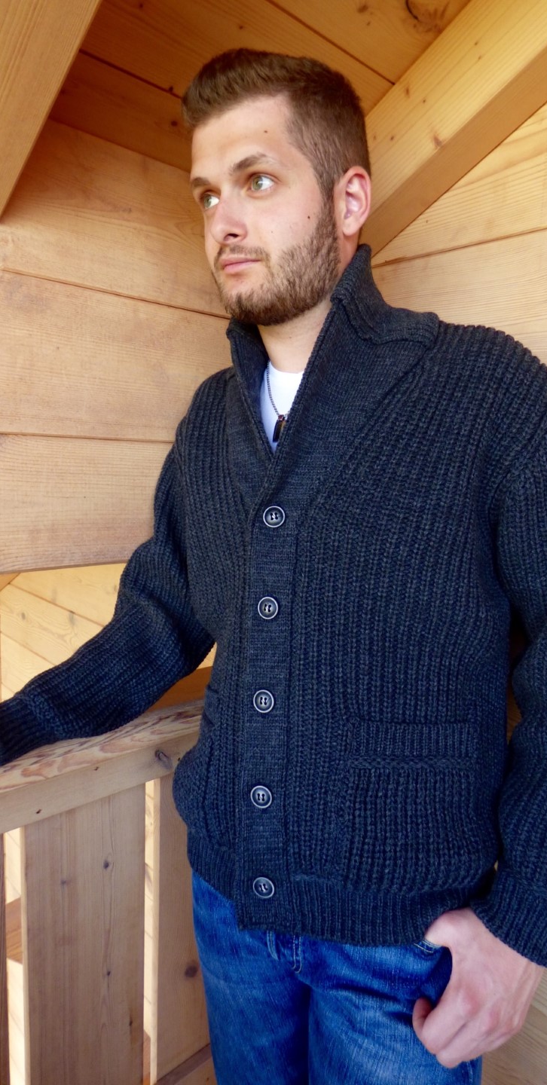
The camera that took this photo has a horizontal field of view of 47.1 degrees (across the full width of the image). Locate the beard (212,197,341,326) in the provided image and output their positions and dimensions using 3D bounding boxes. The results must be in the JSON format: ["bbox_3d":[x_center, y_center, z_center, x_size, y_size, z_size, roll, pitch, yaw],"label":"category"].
[{"bbox_3d":[0.000,-0.303,0.684,0.145,0.130,0.105,4,14,40],"label":"beard"}]

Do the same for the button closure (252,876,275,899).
[{"bbox_3d":[-0.011,0.370,0.671,0.024,0.024,0.005,4,9,16],"label":"button closure"}]

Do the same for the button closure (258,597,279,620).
[{"bbox_3d":[-0.006,0.070,0.669,0.024,0.024,0.005,5,-1,23],"label":"button closure"}]

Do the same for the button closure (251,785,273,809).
[{"bbox_3d":[-0.013,0.270,0.664,0.024,0.024,0.005,5,4,19],"label":"button closure"}]

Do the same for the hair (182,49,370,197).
[{"bbox_3d":[0.010,-0.435,0.705,0.170,0.170,0.205,4,14,40],"label":"hair"}]

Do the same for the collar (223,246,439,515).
[{"bbox_3d":[0.066,-0.185,0.720,0.230,0.310,0.190,5,8,21],"label":"collar"}]

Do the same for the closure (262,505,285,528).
[{"bbox_3d":[0.001,-0.028,0.673,0.024,0.024,0.005,4,-6,14],"label":"closure"}]

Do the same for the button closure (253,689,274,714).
[{"bbox_3d":[-0.011,0.169,0.667,0.024,0.024,0.005,5,0,23],"label":"button closure"}]

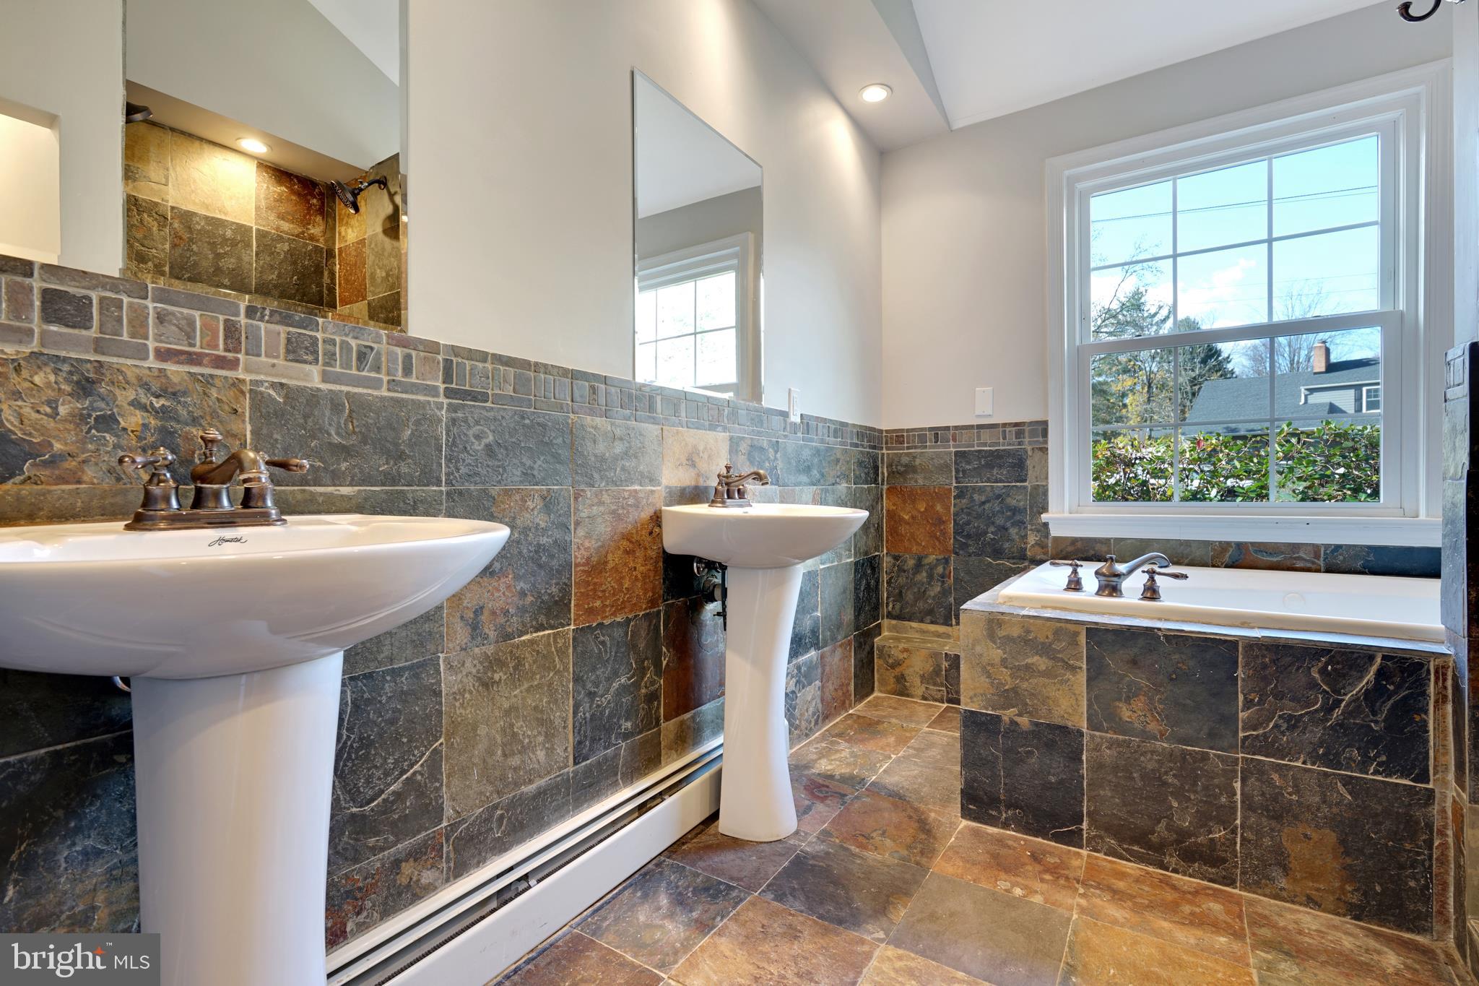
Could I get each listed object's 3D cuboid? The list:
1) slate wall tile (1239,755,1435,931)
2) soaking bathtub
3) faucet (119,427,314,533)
[{"bbox_3d":[1.276,0.750,1.424,0.308,0.304,0.012,0,1,30],"label":"slate wall tile"},{"bbox_3d":[1.613,0.540,1.829,1.521,0.500,0.843,0,1,33],"label":"soaking bathtub"},{"bbox_3d":[-0.611,-0.021,0.799,0.165,0.126,0.196,0,1,33],"label":"faucet"}]

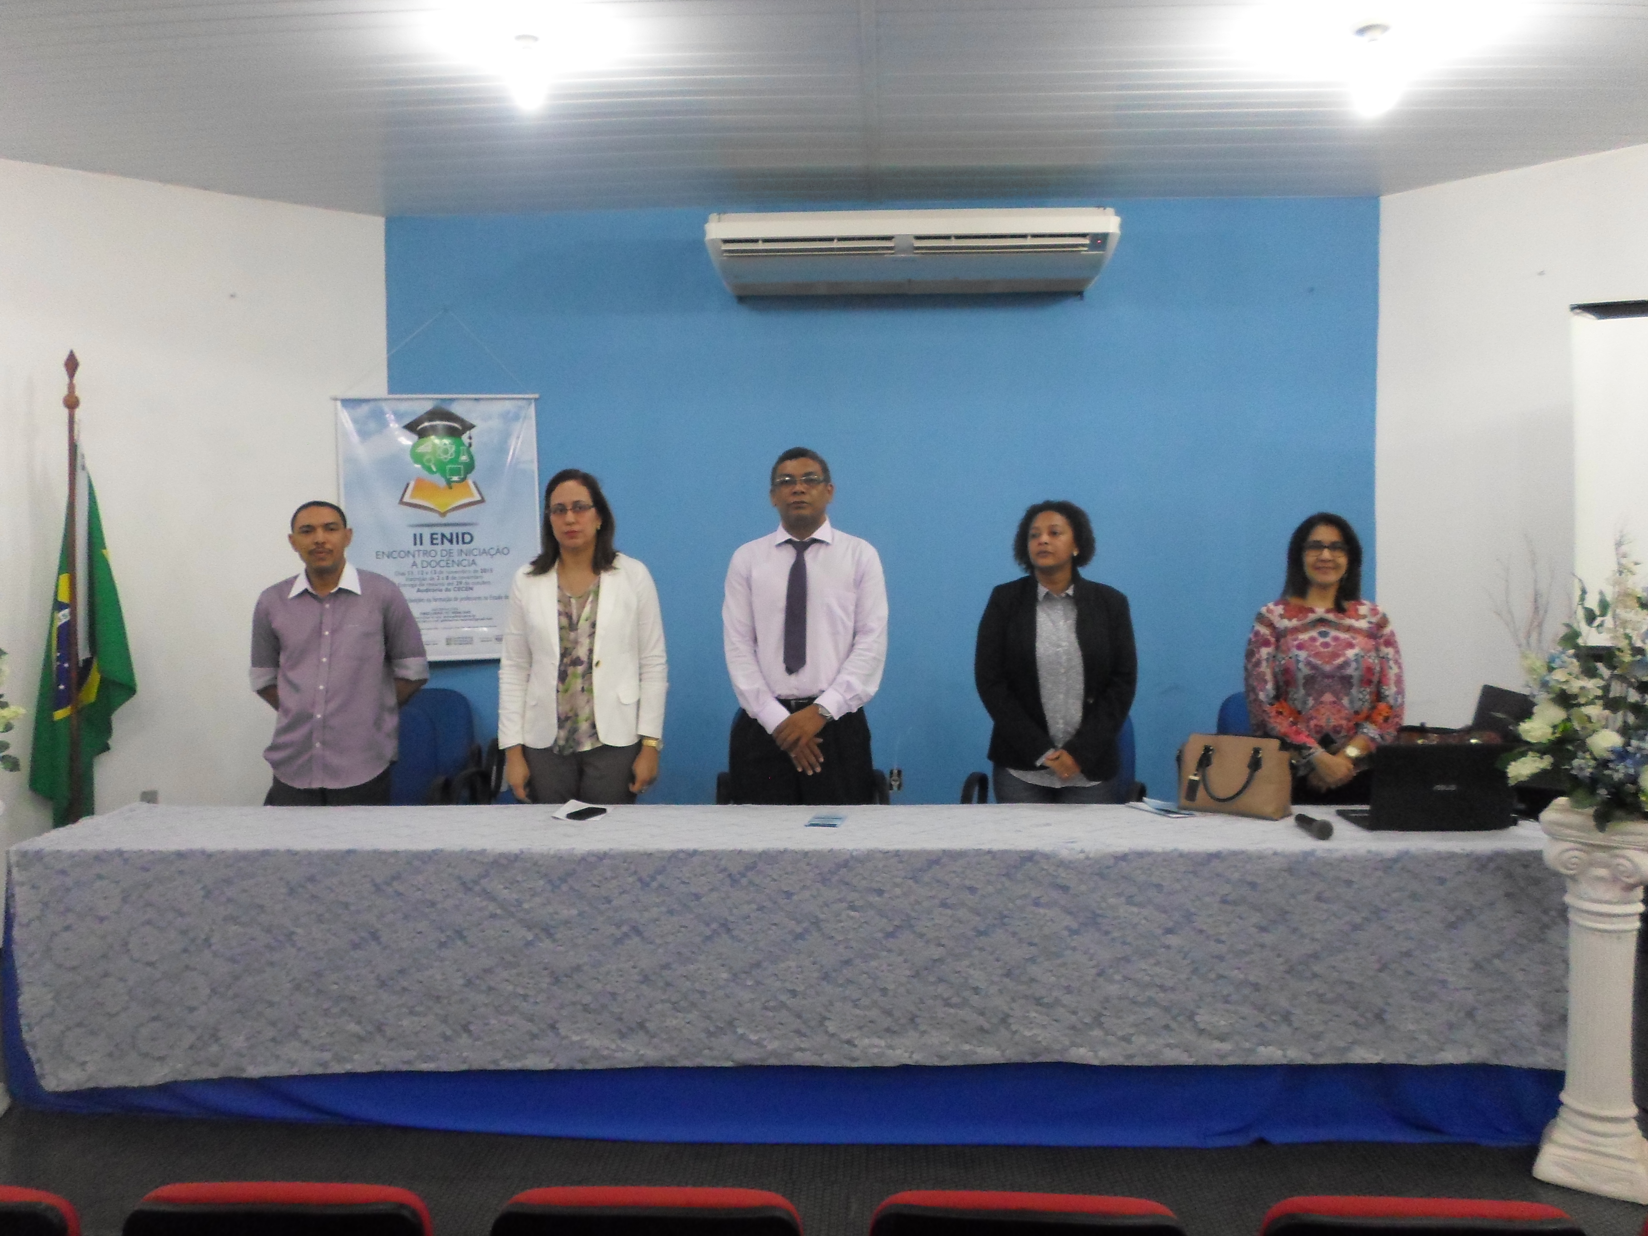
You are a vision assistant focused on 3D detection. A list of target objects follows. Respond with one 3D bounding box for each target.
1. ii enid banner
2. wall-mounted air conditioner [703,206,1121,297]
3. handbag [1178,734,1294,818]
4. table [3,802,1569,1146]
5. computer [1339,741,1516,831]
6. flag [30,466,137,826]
[{"bbox_3d":[-1.786,-0.403,5.506,0.920,1.220,0.040,0,3,0],"label":"ii enid banner"},{"bbox_3d":[0.347,-1.537,5.034,1.650,0.210,0.680,0,3,3],"label":"wall-mounted air conditioner"},{"bbox_3d":[1.161,0.439,3.378,0.285,0.225,0.130,1,3,27],"label":"handbag"},{"bbox_3d":[-0.032,0.934,3.240,4.000,0.750,0.570,0,3,1],"label":"table"},{"bbox_3d":[1.616,0.436,3.219,0.380,0.240,0.320,0,3,1],"label":"computer"},{"bbox_3d":[-2.840,0.132,4.563,0.360,1.440,0.220,-1,3,-12],"label":"flag"}]

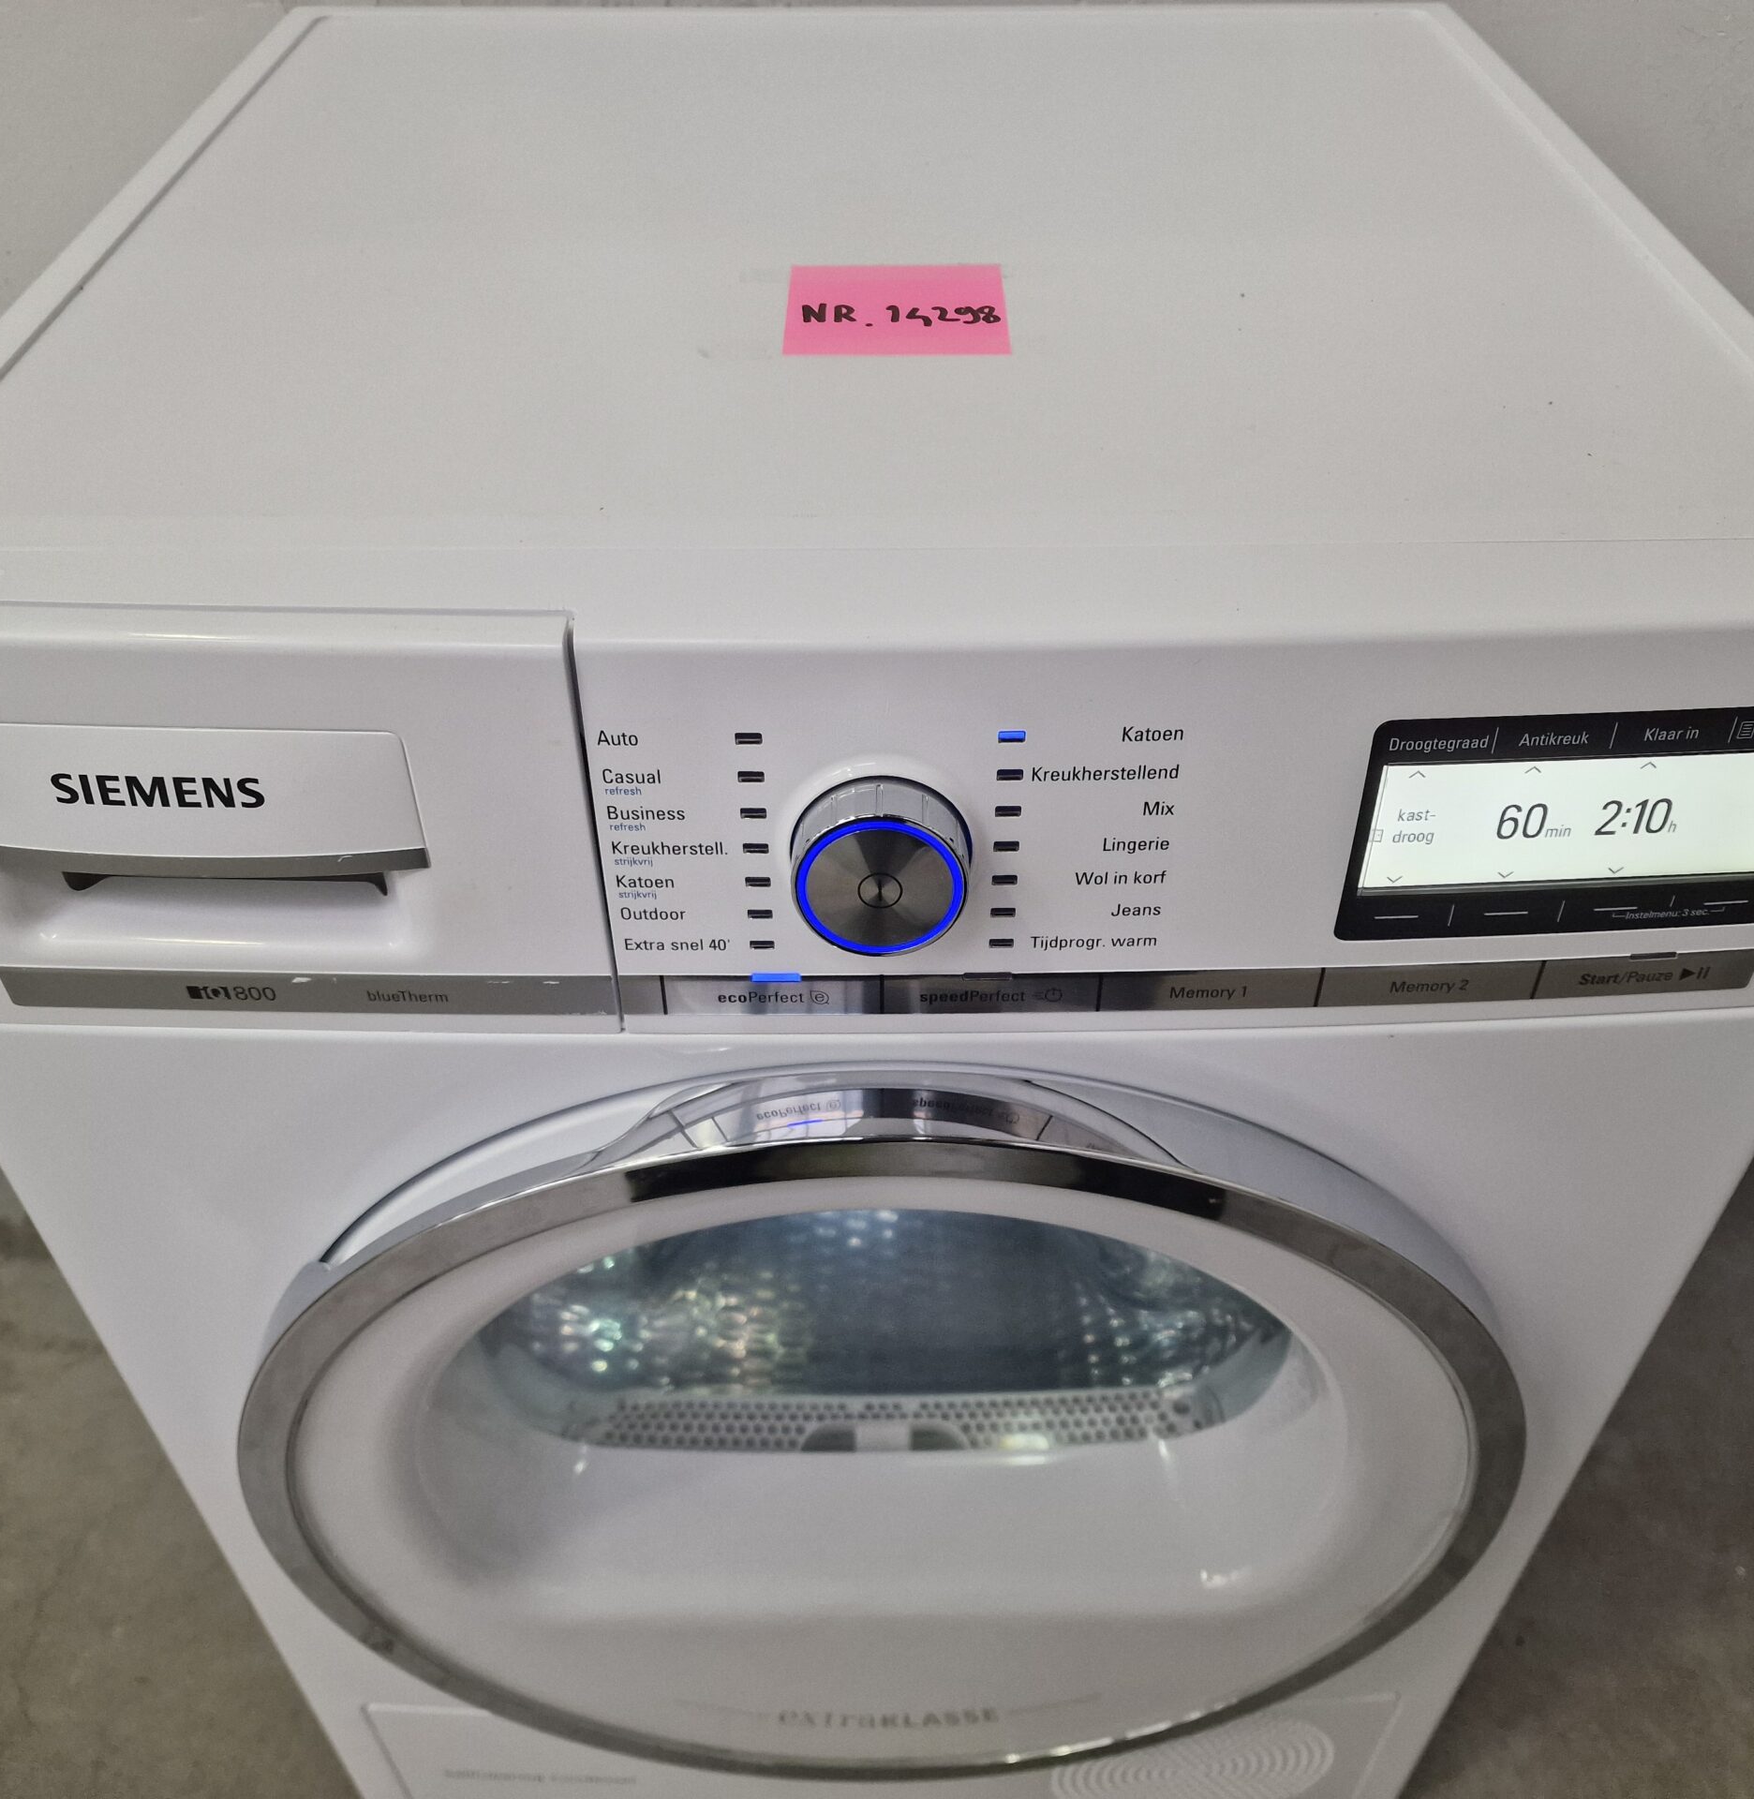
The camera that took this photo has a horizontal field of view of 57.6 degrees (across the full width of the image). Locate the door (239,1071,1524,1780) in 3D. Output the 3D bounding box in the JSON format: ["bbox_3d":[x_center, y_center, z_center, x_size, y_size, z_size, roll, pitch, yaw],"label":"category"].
[{"bbox_3d":[0.002,0.240,0.647,0.490,0.490,0.050,-1,41,0],"label":"door"}]

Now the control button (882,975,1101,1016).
[{"bbox_3d":[0.034,0.027,0.478,0.066,0.015,0.008,-1,36,0],"label":"control button"}]

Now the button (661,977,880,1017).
[{"bbox_3d":[-0.031,0.028,0.478,0.065,0.015,0.008,-1,36,0],"label":"button"}]

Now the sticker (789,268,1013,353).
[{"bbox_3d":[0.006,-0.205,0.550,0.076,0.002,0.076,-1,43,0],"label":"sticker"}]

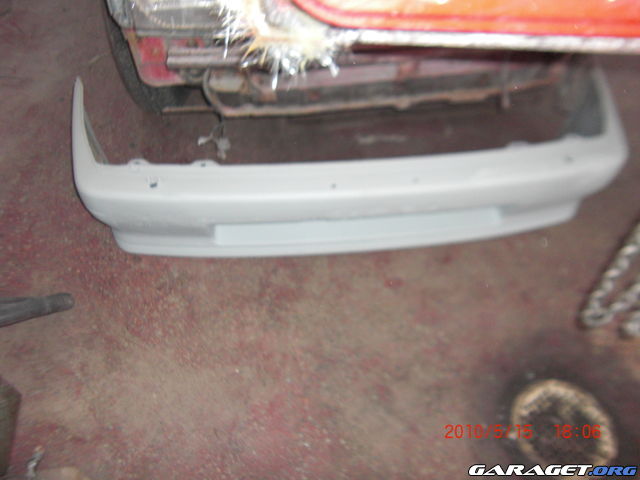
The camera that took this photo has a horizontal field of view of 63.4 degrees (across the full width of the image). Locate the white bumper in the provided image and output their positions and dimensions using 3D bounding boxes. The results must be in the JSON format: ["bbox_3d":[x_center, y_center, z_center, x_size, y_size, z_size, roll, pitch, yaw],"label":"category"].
[{"bbox_3d":[0.091,-0.243,1.629,1.660,0.320,0.510,-4,51,-3],"label":"white bumper"}]

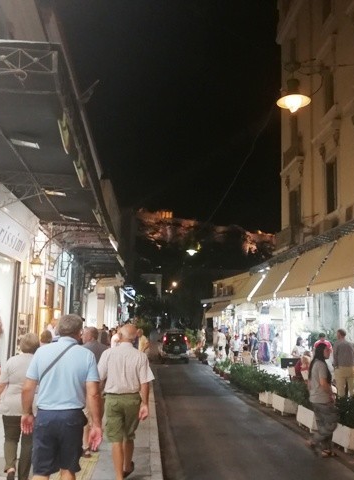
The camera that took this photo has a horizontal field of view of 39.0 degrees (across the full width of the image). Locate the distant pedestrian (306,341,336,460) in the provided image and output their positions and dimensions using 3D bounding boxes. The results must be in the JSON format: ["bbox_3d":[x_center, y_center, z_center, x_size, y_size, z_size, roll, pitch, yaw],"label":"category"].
[{"bbox_3d":[2.106,2.328,7.329,0.420,1.600,0.450,2,-9,0],"label":"distant pedestrian"}]

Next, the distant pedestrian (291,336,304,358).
[{"bbox_3d":[3.826,3.792,15.631,0.400,1.630,0.480,7,-11,-31],"label":"distant pedestrian"}]

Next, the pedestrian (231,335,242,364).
[{"bbox_3d":[3.240,5.893,27.133,0.500,1.650,0.380,2,-9,0],"label":"pedestrian"}]

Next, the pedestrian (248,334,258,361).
[{"bbox_3d":[4.237,6.002,27.634,0.480,1.670,0.400,9,-12,-37],"label":"pedestrian"}]

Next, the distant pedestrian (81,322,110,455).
[{"bbox_3d":[-1.099,1.976,6.468,0.500,1.660,0.380,2,-9,-3],"label":"distant pedestrian"}]

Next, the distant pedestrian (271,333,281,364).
[{"bbox_3d":[5.404,5.937,27.135,0.420,1.680,0.480,5,-10,-18],"label":"distant pedestrian"}]

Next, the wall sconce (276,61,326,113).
[{"bbox_3d":[1.828,-2.352,7.700,0.520,0.740,0.560,2,-9,-6],"label":"wall sconce"}]

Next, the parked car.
[{"bbox_3d":[-0.193,6.449,30.425,1.660,1.770,4.000,2,-10,-3],"label":"parked car"}]

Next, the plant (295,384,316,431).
[{"bbox_3d":[2.566,3.095,9.250,0.500,0.800,0.800,2,-9,-3],"label":"plant"}]

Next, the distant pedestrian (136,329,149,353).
[{"bbox_3d":[-1.344,4.337,19.637,0.420,1.700,0.500,-8,-13,44],"label":"distant pedestrian"}]

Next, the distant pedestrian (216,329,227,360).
[{"bbox_3d":[2.211,5.231,24.800,0.500,1.700,0.350,2,-9,-3],"label":"distant pedestrian"}]

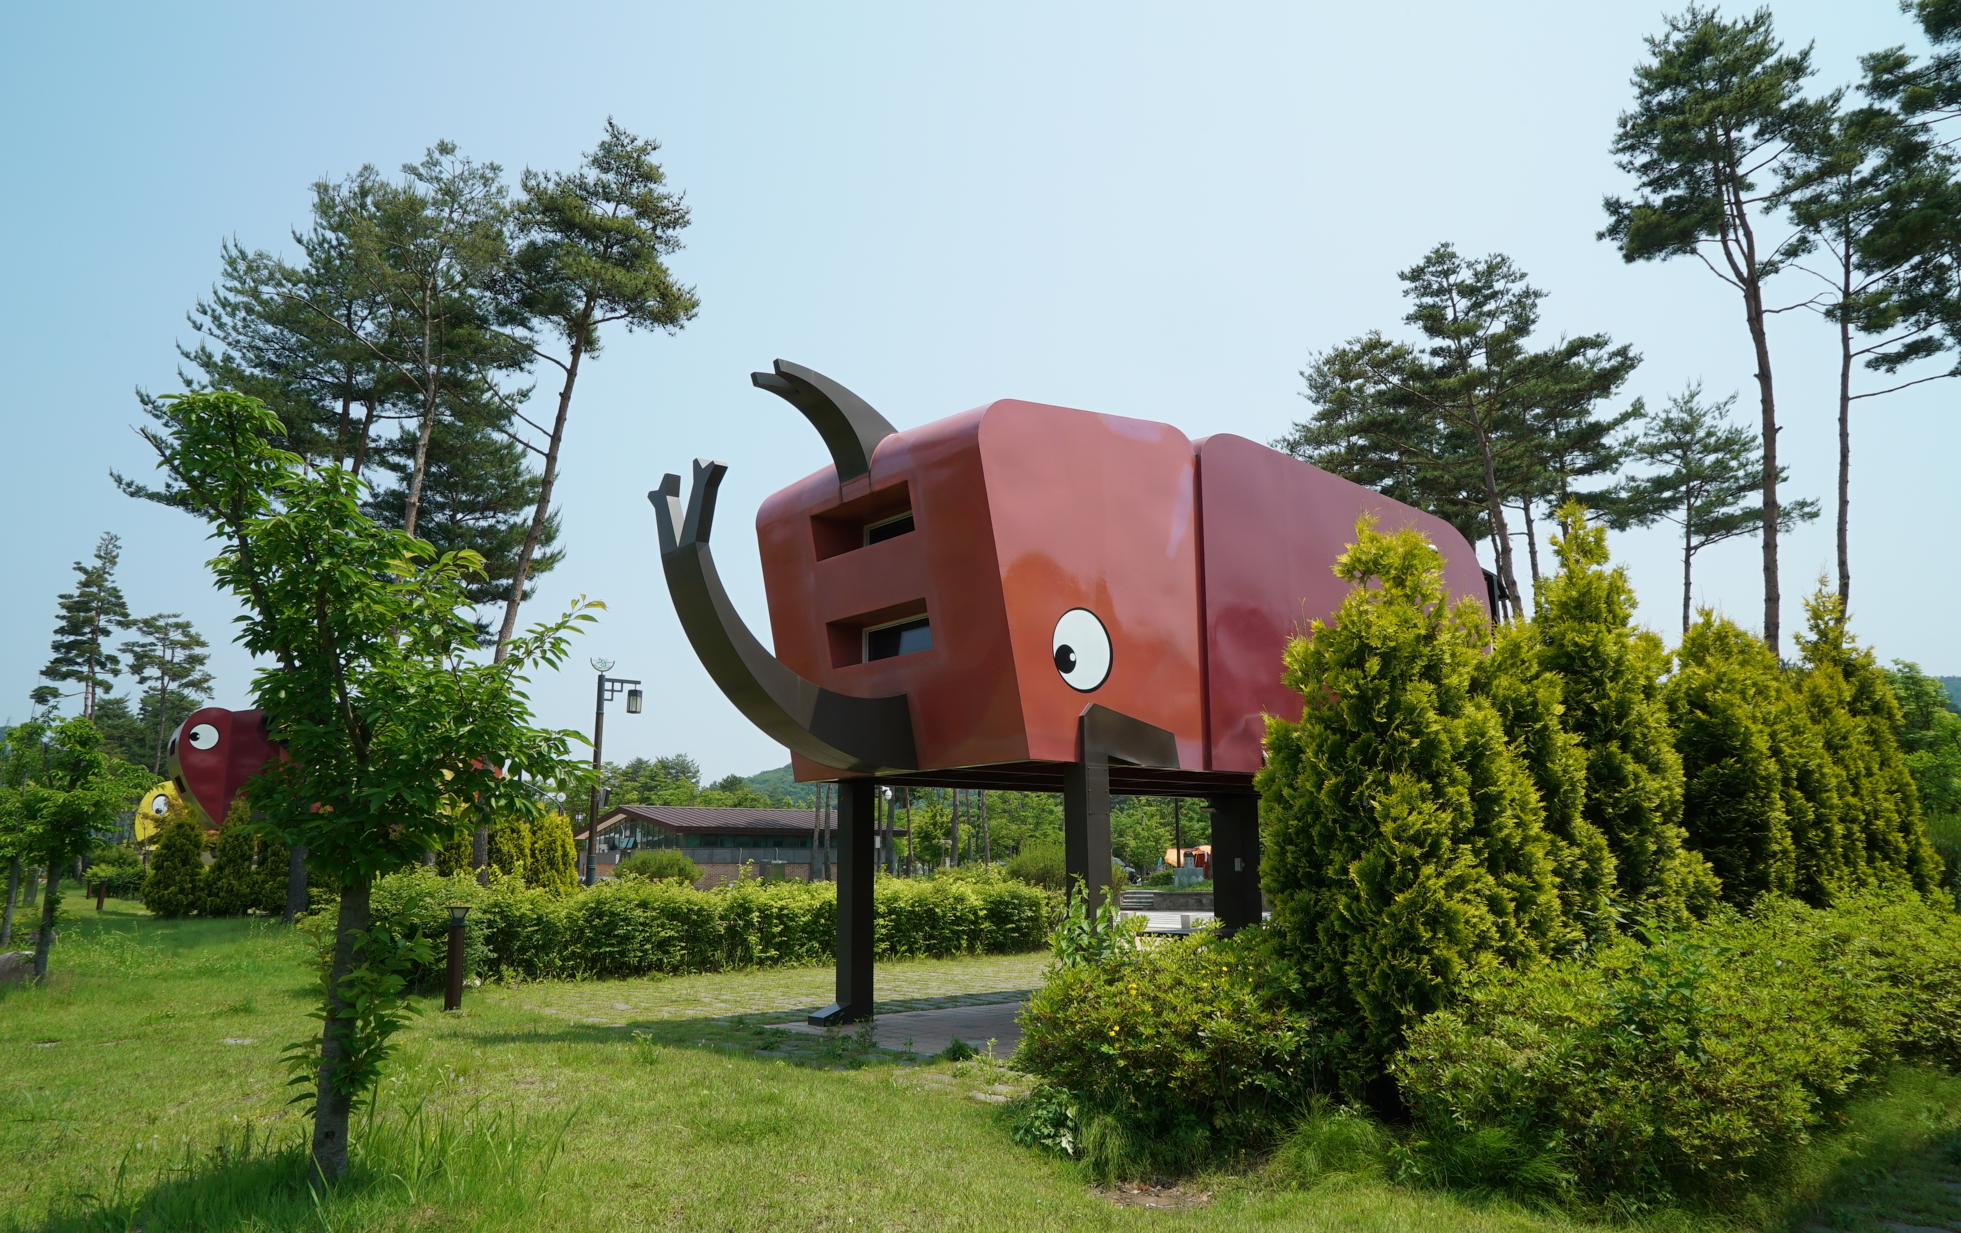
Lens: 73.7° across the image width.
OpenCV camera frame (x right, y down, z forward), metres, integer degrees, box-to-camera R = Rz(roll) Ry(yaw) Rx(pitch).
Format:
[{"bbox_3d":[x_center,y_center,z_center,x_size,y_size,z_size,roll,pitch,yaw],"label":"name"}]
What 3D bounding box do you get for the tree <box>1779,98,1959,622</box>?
[{"bbox_3d":[17.272,-2.308,24.766,3.264,16.175,3.264,-8,-12,35],"label":"tree"}]

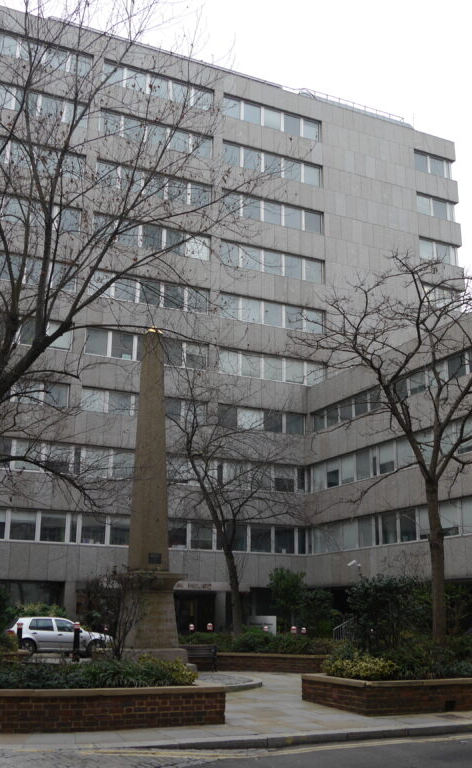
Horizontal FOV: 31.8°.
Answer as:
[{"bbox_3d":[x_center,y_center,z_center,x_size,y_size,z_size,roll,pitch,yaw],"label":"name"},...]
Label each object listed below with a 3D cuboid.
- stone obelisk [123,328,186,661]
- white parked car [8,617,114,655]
[{"bbox_3d":[-2.102,2.655,20.246,1.320,8.450,1.320,8,-17,-23],"label":"stone obelisk"},{"bbox_3d":[-6.645,9.557,31.570,4.150,1.440,1.735,6,-17,-19],"label":"white parked car"}]

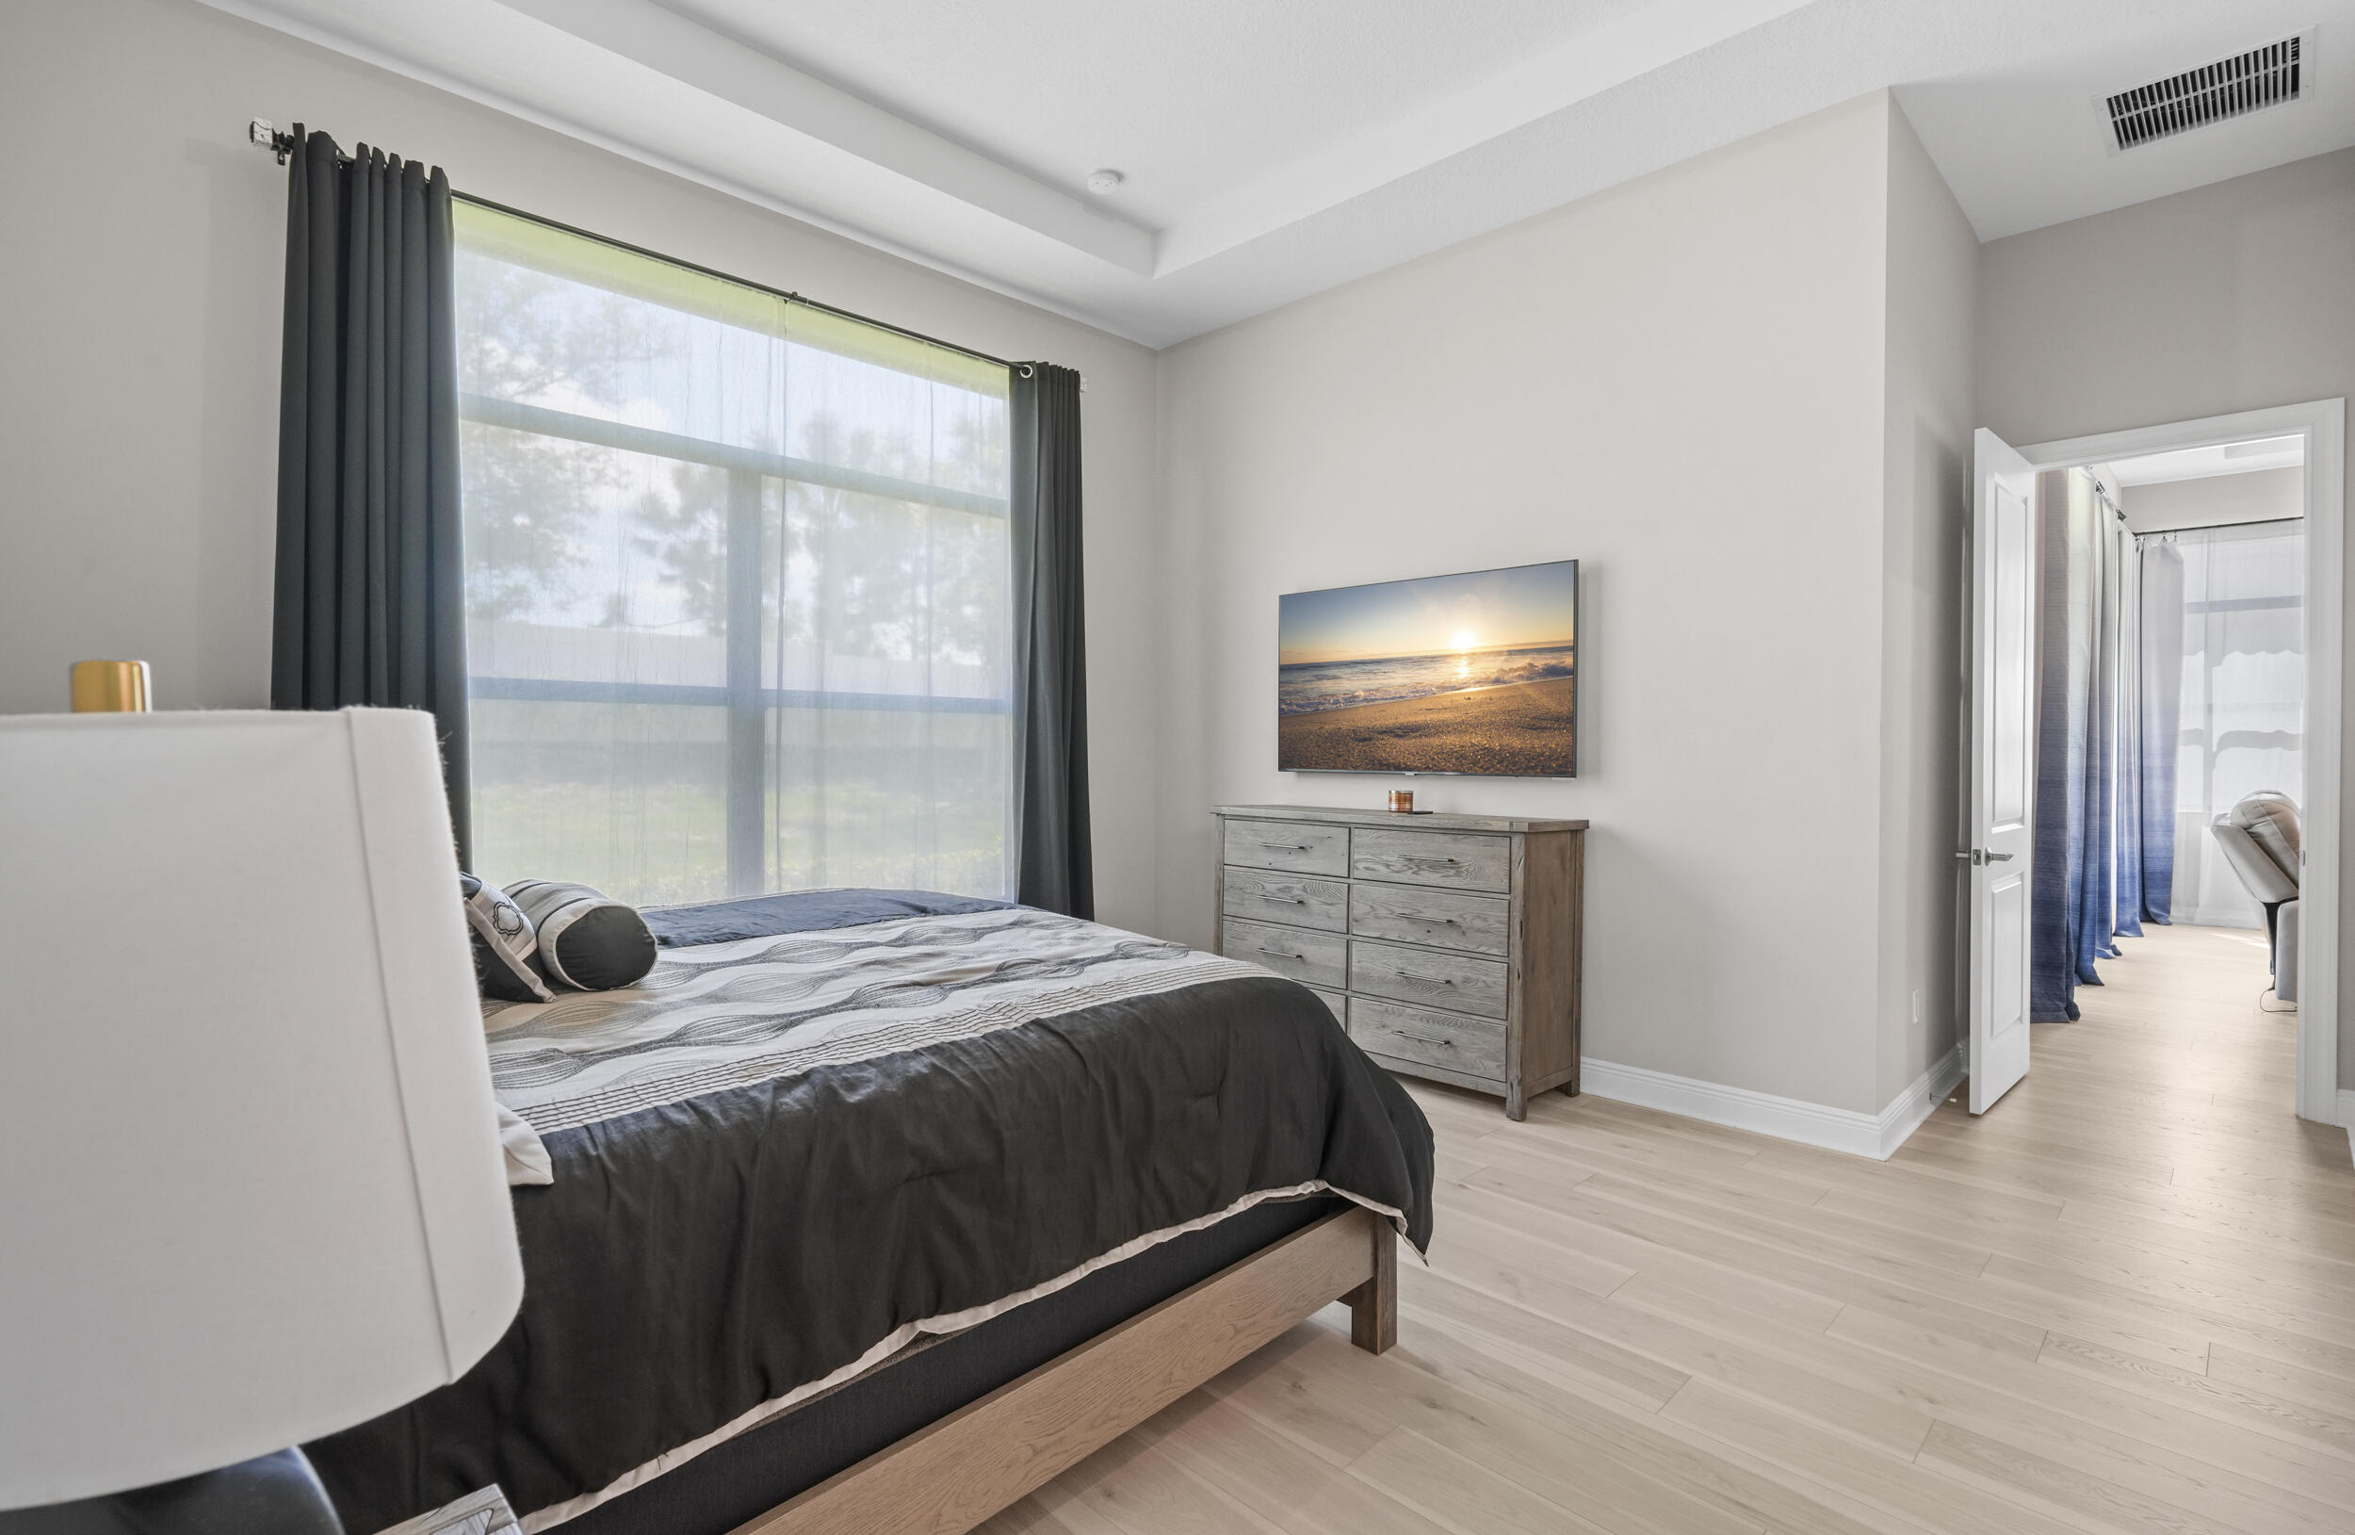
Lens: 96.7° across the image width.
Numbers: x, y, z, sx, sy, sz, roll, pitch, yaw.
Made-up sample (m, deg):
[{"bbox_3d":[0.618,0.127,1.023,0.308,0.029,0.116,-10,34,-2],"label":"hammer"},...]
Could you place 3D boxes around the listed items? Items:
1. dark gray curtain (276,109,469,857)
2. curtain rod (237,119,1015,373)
[{"bbox_3d":[-2.373,-0.271,3.102,0.455,2.983,0.137,-1,1,-45],"label":"dark gray curtain"},{"bbox_3d":[-1.521,-1.771,3.952,2.958,0.078,0.123,-1,1,-45],"label":"curtain rod"}]

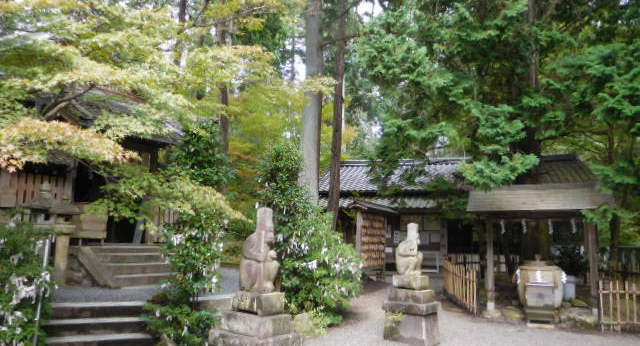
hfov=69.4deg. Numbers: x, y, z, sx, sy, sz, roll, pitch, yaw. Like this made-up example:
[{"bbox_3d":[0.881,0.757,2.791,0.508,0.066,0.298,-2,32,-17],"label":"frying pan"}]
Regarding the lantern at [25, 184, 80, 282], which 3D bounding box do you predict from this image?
[{"bbox_3d":[-4.286,1.003,7.525,0.700,1.620,0.680,3,-8,-17],"label":"lantern"}]

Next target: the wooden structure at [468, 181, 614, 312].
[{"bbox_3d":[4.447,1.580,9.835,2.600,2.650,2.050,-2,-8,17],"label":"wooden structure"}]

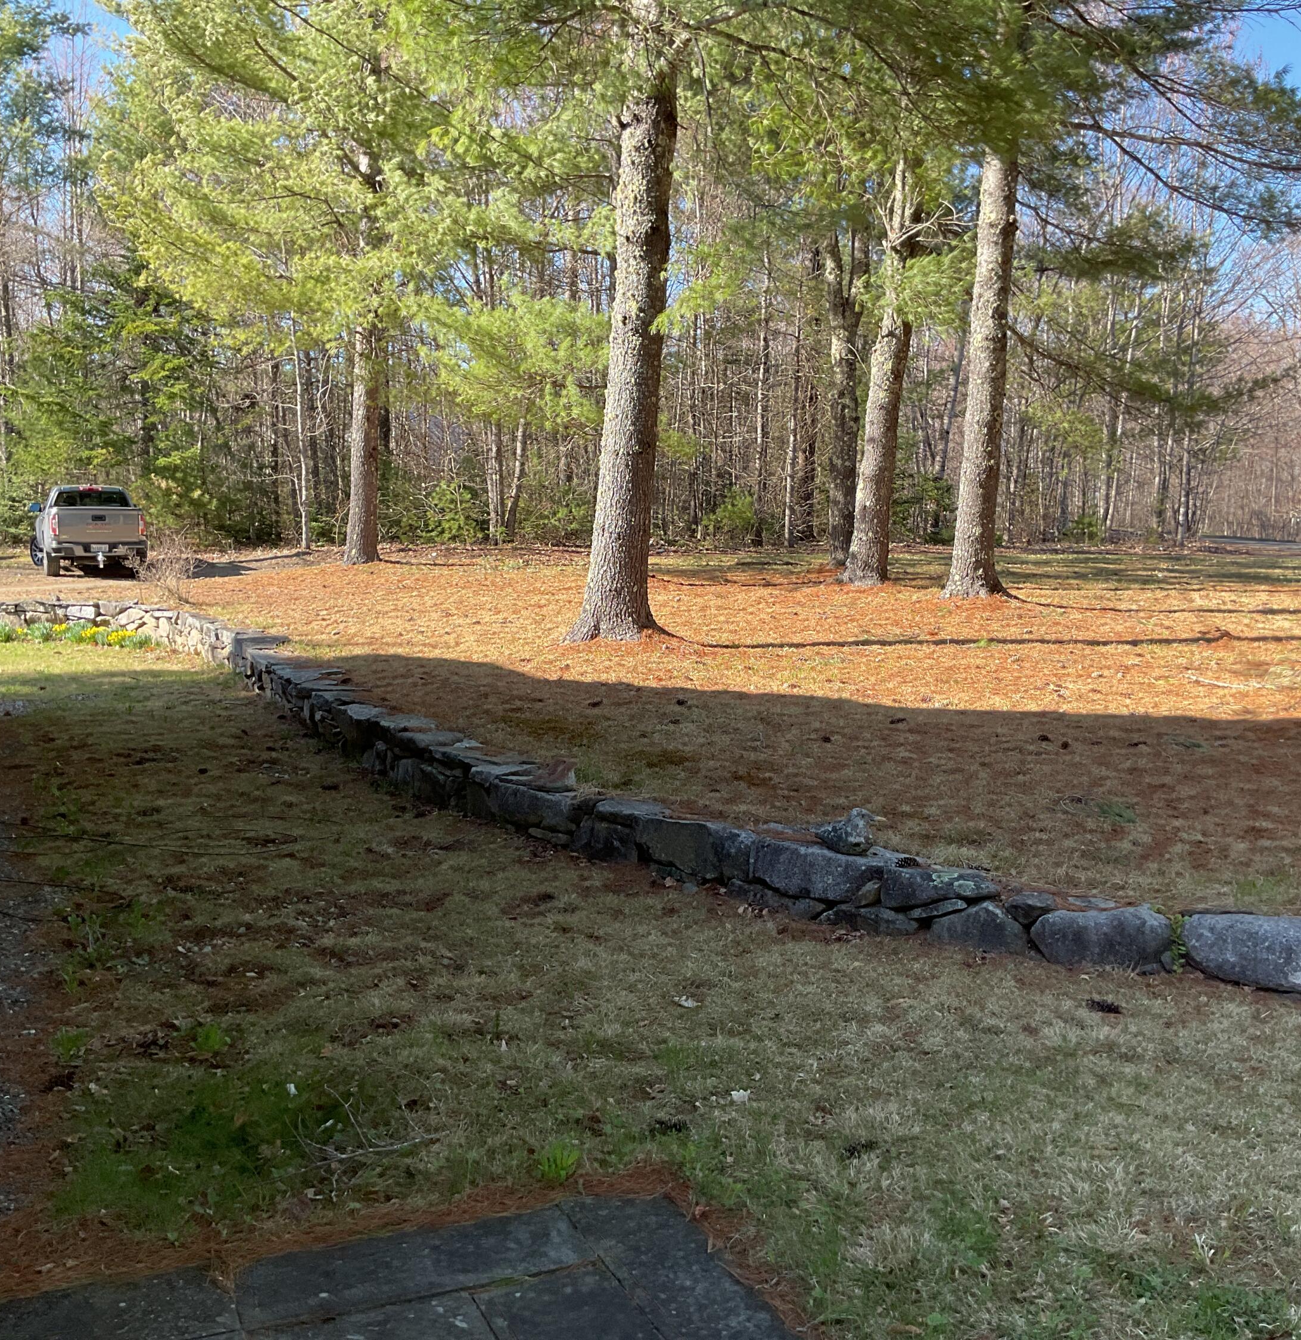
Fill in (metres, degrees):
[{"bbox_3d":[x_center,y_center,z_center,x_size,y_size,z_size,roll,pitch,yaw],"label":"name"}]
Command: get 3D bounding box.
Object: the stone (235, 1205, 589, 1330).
[{"bbox_3d":[-0.503,1.288,3.196,0.734,0.045,0.275,-2,6,-24],"label":"stone"}]

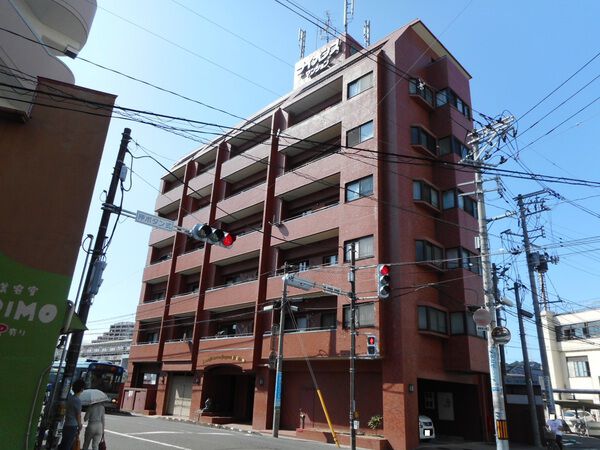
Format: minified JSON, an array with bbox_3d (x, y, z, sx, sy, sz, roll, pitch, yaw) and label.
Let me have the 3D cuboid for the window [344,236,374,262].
[{"bbox_3d":[2.540,1.045,18.480,1.551,0.958,0.150,-17,-28,42],"label":"window"}]

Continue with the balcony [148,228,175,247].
[{"bbox_3d":[-9.637,0.722,32.599,4.480,1.158,1.066,-17,-29,42],"label":"balcony"}]

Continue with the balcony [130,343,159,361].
[{"bbox_3d":[-10.092,8.749,29.472,4.480,1.129,1.066,-17,-29,42],"label":"balcony"}]

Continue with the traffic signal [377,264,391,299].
[{"bbox_3d":[3.039,2.056,15.767,0.440,1.220,0.400,10,-21,-20],"label":"traffic signal"}]

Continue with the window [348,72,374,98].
[{"bbox_3d":[3.042,-6.983,21.795,1.554,0.953,0.130,-17,-29,42],"label":"window"}]

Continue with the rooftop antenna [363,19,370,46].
[{"bbox_3d":[4.580,-13.017,29.622,0.432,2.679,0.432,-17,-29,42],"label":"rooftop antenna"}]

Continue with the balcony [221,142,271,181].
[{"bbox_3d":[-2.962,-3.952,27.930,1.197,1.140,5.515,21,-26,-40],"label":"balcony"}]

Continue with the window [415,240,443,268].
[{"bbox_3d":[5.699,1.356,18.860,1.680,1.064,0.462,21,-26,-41],"label":"window"}]

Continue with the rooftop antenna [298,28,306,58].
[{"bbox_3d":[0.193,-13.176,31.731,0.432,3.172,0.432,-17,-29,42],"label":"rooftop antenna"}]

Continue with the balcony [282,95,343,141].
[{"bbox_3d":[0.829,-5.109,24.051,4.688,1.158,1.066,-17,-29,42],"label":"balcony"}]

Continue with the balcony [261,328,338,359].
[{"bbox_3d":[0.192,5.553,19.799,1.078,1.176,4.746,21,-26,-41],"label":"balcony"}]

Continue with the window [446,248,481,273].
[{"bbox_3d":[7.443,1.698,19.516,2.030,1.022,0.700,21,-26,-41],"label":"window"}]

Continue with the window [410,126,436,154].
[{"bbox_3d":[5.932,-3.991,20.808,0.410,1.090,1.712,-17,-28,42],"label":"window"}]

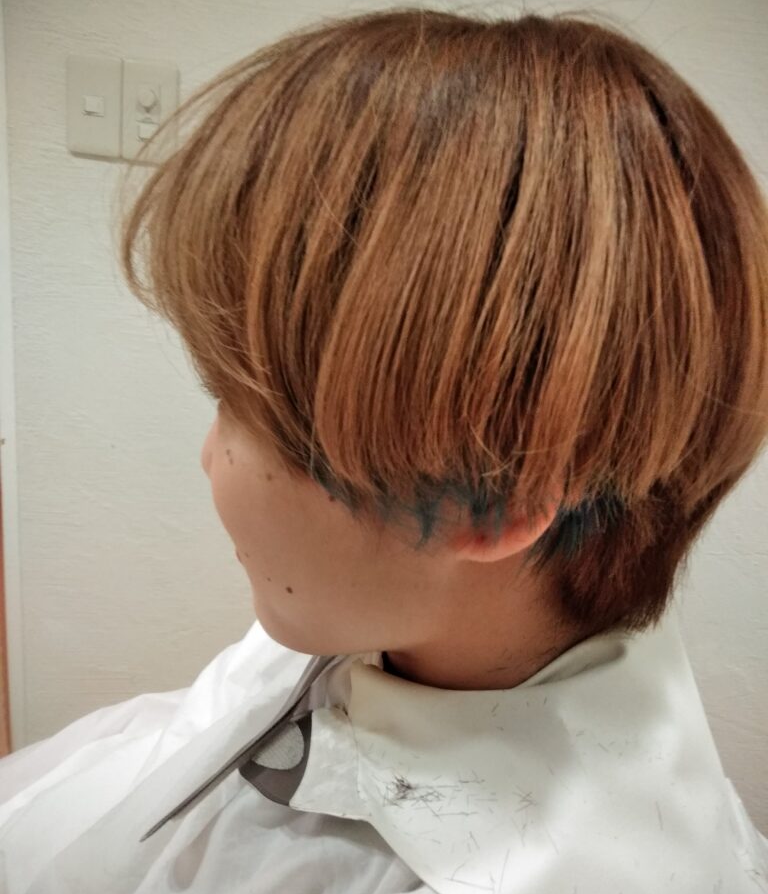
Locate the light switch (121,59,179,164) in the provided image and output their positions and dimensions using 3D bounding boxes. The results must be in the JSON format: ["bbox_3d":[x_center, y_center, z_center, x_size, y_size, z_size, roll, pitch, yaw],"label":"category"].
[{"bbox_3d":[-0.308,-0.439,1.050,0.070,0.120,0.018,4,16,-7],"label":"light switch"}]

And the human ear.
[{"bbox_3d":[0.043,0.011,0.265,0.038,0.060,0.025,18,17,15],"label":"human ear"}]

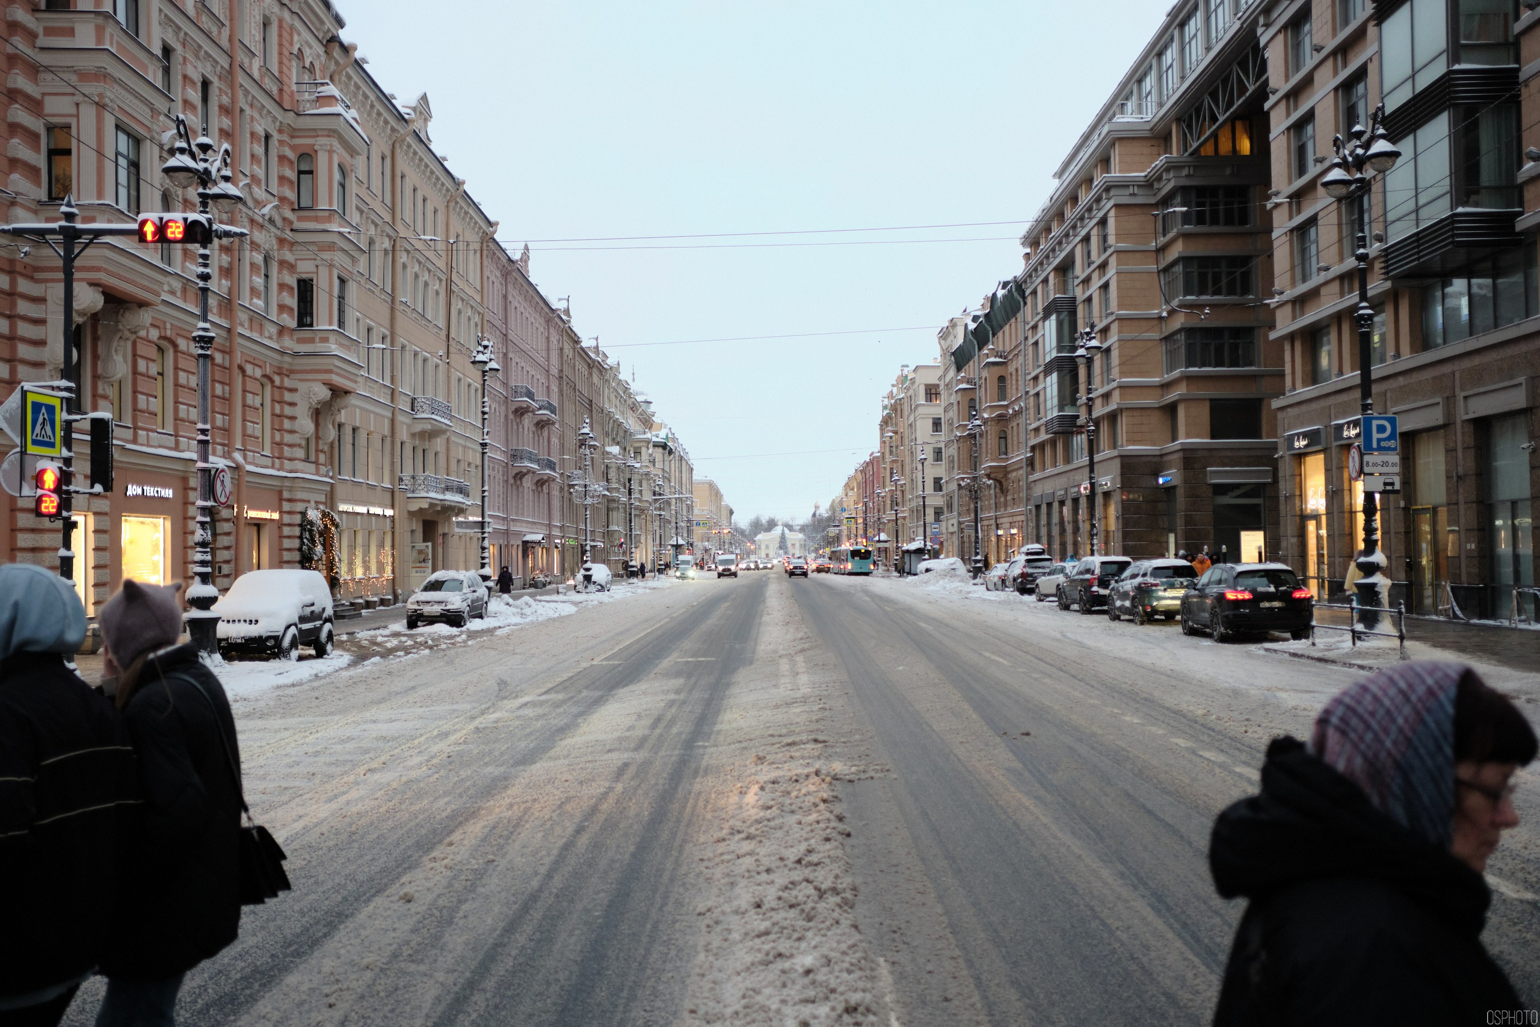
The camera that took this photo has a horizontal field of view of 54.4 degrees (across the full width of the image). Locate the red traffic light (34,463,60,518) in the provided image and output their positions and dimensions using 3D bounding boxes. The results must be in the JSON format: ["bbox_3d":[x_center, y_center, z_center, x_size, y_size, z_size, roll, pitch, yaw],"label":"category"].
[{"bbox_3d":[-10.355,-0.328,21.500,0.350,0.740,0.280,0,-2,-11],"label":"red traffic light"}]

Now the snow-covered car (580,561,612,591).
[{"bbox_3d":[-10.737,3.859,90.028,1.780,1.600,4.300,-1,-2,0],"label":"snow-covered car"}]

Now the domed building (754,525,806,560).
[{"bbox_3d":[4.524,12.373,628.996,21.800,17.200,18.000,-1,-2,0],"label":"domed building"}]

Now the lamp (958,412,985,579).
[{"bbox_3d":[11.987,-0.926,86.846,0.800,10.100,2.600,-1,-2,0],"label":"lamp"}]

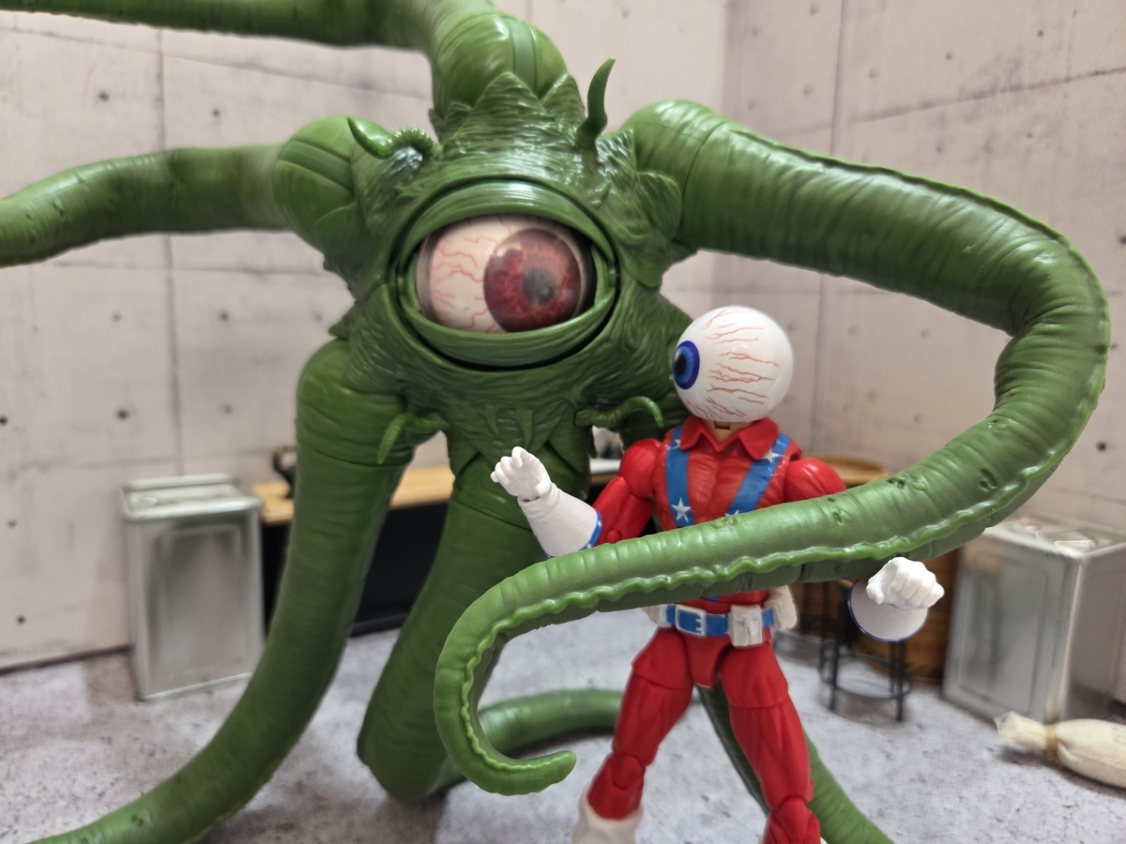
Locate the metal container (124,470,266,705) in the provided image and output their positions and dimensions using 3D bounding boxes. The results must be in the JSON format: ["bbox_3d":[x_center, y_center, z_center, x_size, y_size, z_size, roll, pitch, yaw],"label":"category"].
[{"bbox_3d":[-0.155,0.066,0.315,0.047,0.075,0.047,-4,12,-32],"label":"metal container"}]

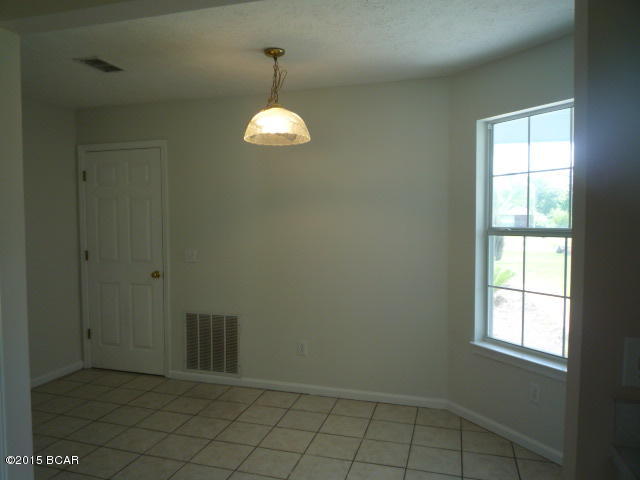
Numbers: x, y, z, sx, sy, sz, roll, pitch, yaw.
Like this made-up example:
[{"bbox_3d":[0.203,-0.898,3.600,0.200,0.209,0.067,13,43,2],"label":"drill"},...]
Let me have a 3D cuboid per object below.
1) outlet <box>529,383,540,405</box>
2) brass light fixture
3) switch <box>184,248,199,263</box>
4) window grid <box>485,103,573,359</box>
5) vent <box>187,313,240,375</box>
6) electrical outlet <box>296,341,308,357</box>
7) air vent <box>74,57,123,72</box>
[{"bbox_3d":[1.292,0.930,2.788,0.014,0.120,0.078,-1,2,-28],"label":"outlet"},{"bbox_3d":[-0.262,-0.886,2.823,0.410,0.548,0.410,0,2,0],"label":"brass light fixture"},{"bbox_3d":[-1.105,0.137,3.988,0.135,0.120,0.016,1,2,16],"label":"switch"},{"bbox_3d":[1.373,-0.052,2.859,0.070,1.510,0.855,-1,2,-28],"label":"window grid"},{"bbox_3d":[-0.924,0.885,3.953,0.515,0.515,0.030,1,2,16],"label":"vent"},{"bbox_3d":[-0.144,0.877,3.729,0.080,0.122,0.014,1,2,16],"label":"electrical outlet"},{"bbox_3d":[-1.473,-1.165,3.100,0.185,0.020,0.300,1,2,16],"label":"air vent"}]

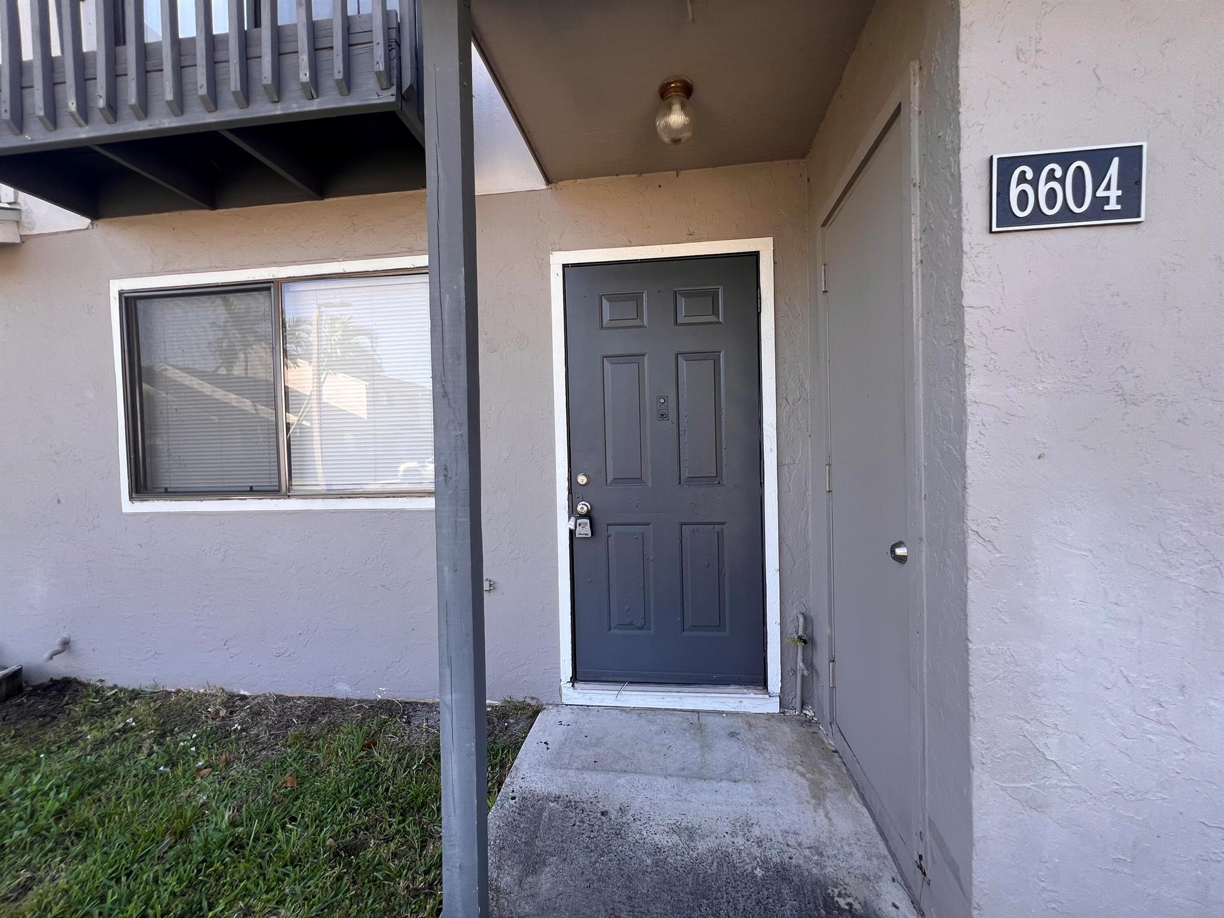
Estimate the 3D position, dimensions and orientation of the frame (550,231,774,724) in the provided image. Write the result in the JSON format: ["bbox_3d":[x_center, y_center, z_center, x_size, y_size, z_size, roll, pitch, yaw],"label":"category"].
[{"bbox_3d":[0.252,0.093,2.254,1.048,2.221,0.100,-1,1,7],"label":"frame"}]

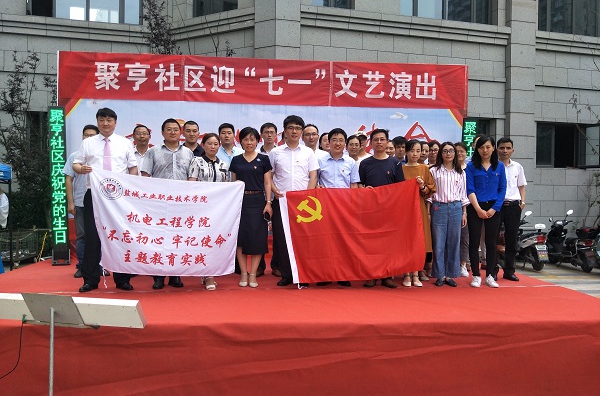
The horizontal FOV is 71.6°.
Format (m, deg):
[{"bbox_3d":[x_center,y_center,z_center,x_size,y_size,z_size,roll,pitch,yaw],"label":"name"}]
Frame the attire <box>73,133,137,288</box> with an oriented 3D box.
[{"bbox_3d":[-1.978,0.137,4.220,0.580,1.550,0.360,0,0,-13],"label":"attire"}]

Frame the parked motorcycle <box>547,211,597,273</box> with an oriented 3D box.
[{"bbox_3d":[6.080,0.950,9.350,0.650,1.240,1.720,1,0,6],"label":"parked motorcycle"}]

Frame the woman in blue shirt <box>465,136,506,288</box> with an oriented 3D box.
[{"bbox_3d":[2.040,0.126,4.570,0.460,1.630,0.320,1,0,18],"label":"woman in blue shirt"}]

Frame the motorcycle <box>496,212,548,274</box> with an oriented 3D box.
[{"bbox_3d":[5.100,0.950,9.350,0.660,1.200,1.700,0,0,3],"label":"motorcycle"}]

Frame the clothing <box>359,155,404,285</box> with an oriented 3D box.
[{"bbox_3d":[0.868,0.245,4.430,0.490,1.370,0.330,0,0,3],"label":"clothing"}]

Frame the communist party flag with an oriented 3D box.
[{"bbox_3d":[0.544,0.349,4.270,1.450,1.030,0.200,0,0,-2],"label":"communist party flag"}]

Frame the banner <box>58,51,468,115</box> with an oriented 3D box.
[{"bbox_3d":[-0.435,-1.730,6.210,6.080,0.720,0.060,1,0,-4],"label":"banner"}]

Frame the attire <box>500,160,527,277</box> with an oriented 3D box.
[{"bbox_3d":[2.404,0.238,4.820,0.470,1.370,0.320,0,0,13],"label":"attire"}]

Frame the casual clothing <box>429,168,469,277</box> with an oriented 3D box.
[{"bbox_3d":[1.617,0.267,4.530,0.440,1.250,0.310,1,0,14],"label":"casual clothing"}]

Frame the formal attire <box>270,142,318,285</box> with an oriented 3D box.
[{"bbox_3d":[-0.069,0.171,4.440,0.530,1.480,0.340,0,0,-3],"label":"formal attire"}]

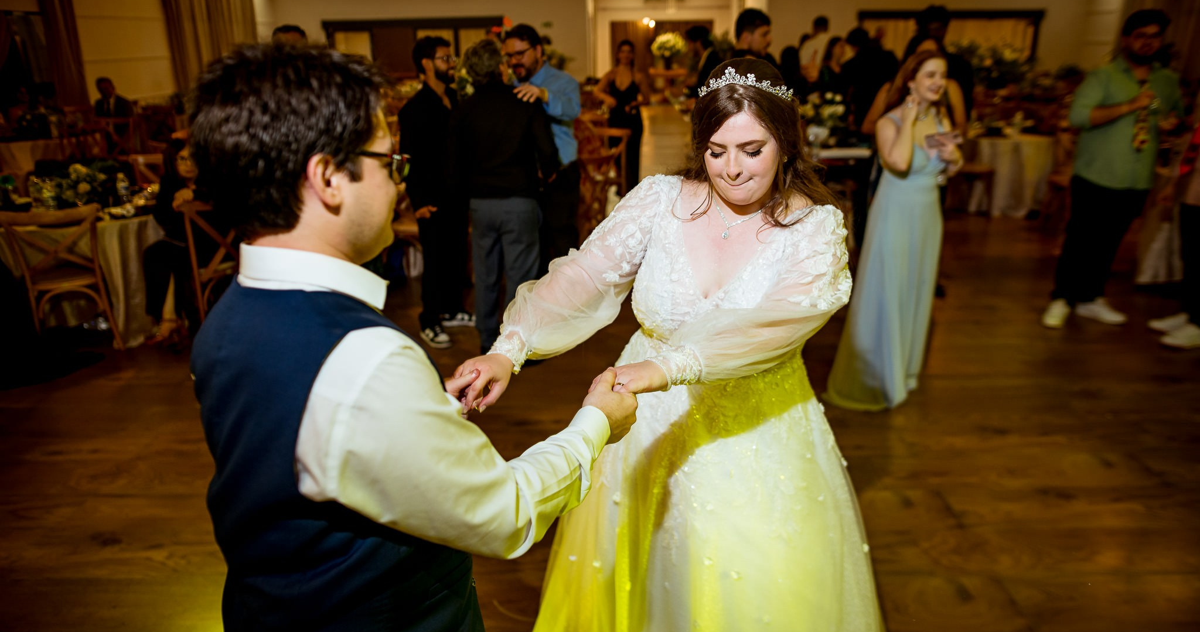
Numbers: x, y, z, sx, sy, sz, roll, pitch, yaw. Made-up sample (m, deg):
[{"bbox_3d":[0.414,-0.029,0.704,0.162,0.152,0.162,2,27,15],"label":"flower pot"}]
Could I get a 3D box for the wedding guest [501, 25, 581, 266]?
[{"bbox_3d":[-0.297,-0.857,4.915,0.520,1.780,0.500,18,27,42],"label":"wedding guest"}]

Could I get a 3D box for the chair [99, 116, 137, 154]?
[{"bbox_3d":[-5.648,-1.947,9.571,0.480,0.870,0.520,-7,20,-16],"label":"chair"}]

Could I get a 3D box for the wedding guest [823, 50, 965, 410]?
[{"bbox_3d":[1.364,-0.464,3.936,0.560,1.640,0.580,-13,23,-31],"label":"wedding guest"}]

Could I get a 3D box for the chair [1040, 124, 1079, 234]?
[{"bbox_3d":[4.300,-1.208,7.139,0.460,0.880,0.500,0,20,3],"label":"chair"}]

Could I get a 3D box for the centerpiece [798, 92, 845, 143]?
[{"bbox_3d":[1.915,-1.815,7.216,0.460,0.450,0.460,-1,19,0],"label":"centerpiece"}]

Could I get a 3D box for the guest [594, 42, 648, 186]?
[{"bbox_3d":[0.232,-2.014,8.357,0.540,1.650,0.360,-2,19,-3],"label":"guest"}]

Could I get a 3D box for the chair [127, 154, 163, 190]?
[{"bbox_3d":[-3.487,-0.746,6.027,0.460,0.880,0.500,6,21,18],"label":"chair"}]

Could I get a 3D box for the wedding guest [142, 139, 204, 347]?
[{"bbox_3d":[-2.317,-0.468,4.754,0.720,1.200,0.520,-11,22,-26],"label":"wedding guest"}]

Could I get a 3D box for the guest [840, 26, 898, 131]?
[{"bbox_3d":[2.395,-1.783,7.495,0.520,1.730,0.380,-9,21,-22],"label":"guest"}]

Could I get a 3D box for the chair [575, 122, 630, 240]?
[{"bbox_3d":[0.058,-1.384,7.742,0.460,0.880,0.500,-5,20,-14],"label":"chair"}]

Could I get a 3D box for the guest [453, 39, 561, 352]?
[{"bbox_3d":[-0.539,-0.674,4.500,0.560,1.710,0.420,2,20,8],"label":"guest"}]

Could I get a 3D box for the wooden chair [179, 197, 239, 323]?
[{"bbox_3d":[-2.185,-0.318,4.819,0.480,0.870,0.520,-12,22,-28],"label":"wooden chair"}]

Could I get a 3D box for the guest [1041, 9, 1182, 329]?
[{"bbox_3d":[3.023,-0.854,4.778,0.620,1.810,0.430,1,20,4],"label":"guest"}]

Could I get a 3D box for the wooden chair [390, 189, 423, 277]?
[{"bbox_3d":[-1.396,-0.717,5.895,0.460,0.880,0.500,-1,20,-3],"label":"wooden chair"}]

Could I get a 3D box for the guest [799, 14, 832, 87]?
[{"bbox_3d":[2.484,-2.566,9.605,0.500,1.800,0.350,-5,20,-11],"label":"guest"}]

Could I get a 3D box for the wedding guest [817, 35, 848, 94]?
[{"bbox_3d":[2.141,-1.783,7.650,0.320,1.660,0.470,18,27,42],"label":"wedding guest"}]

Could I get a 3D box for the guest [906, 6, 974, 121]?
[{"bbox_3d":[2.303,-1.202,5.734,0.500,1.840,0.320,-5,20,-14],"label":"guest"}]

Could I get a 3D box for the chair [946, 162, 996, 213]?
[{"bbox_3d":[3.667,-1.546,8.110,0.500,0.880,0.460,-7,20,-16],"label":"chair"}]

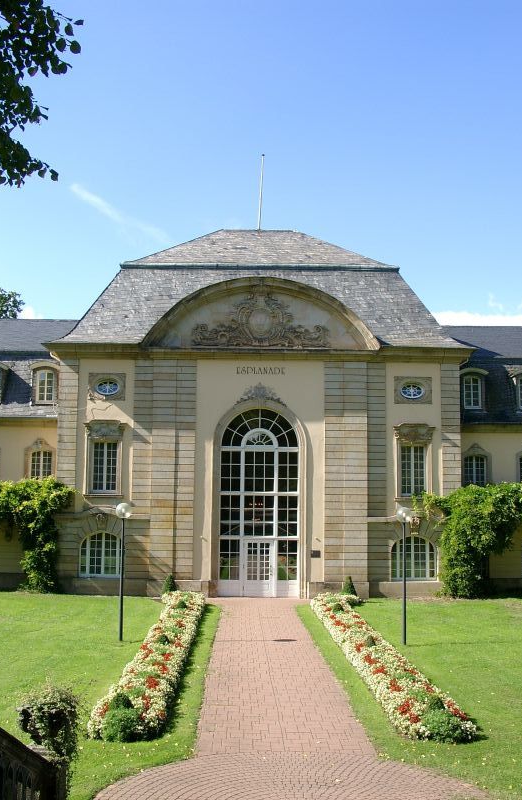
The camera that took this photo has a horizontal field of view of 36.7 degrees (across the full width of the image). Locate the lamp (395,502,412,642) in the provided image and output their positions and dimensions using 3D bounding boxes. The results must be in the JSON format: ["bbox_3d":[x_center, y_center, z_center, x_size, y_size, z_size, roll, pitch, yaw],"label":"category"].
[{"bbox_3d":[4.229,5.180,23.154,0.440,4.000,0.440,1,-6,-1],"label":"lamp"}]

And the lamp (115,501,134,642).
[{"bbox_3d":[-4.047,5.063,23.154,0.440,4.000,0.440,1,-6,-1],"label":"lamp"}]

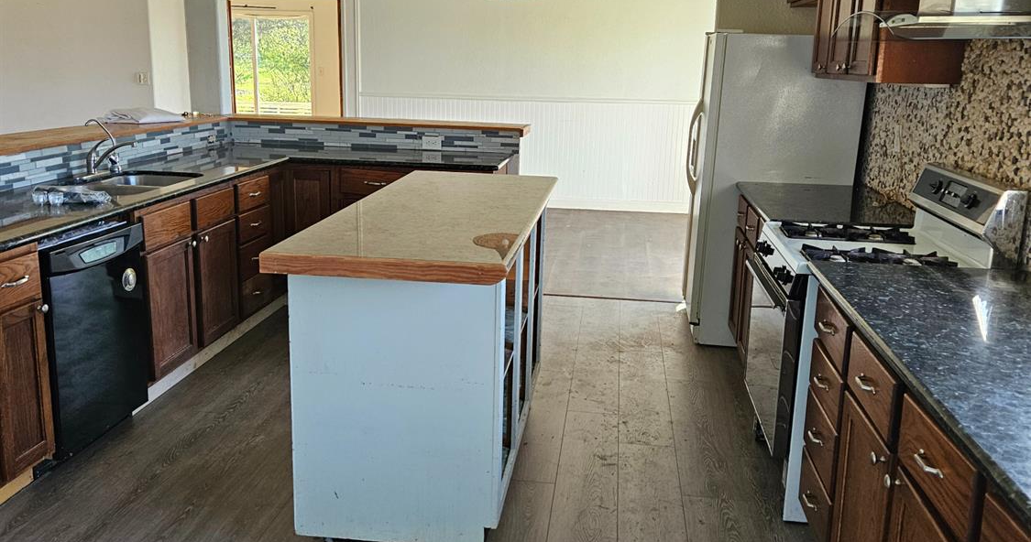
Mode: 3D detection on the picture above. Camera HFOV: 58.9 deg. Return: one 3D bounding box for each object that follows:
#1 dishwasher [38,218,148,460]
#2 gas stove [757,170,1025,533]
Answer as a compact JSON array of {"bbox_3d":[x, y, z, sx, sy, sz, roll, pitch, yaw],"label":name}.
[{"bbox_3d":[-1.827,0.242,3.461,0.606,0.795,0.601,3,13,6],"label":"dishwasher"},{"bbox_3d":[1.255,0.222,3.363,0.734,1.173,0.757,3,13,6],"label":"gas stove"}]

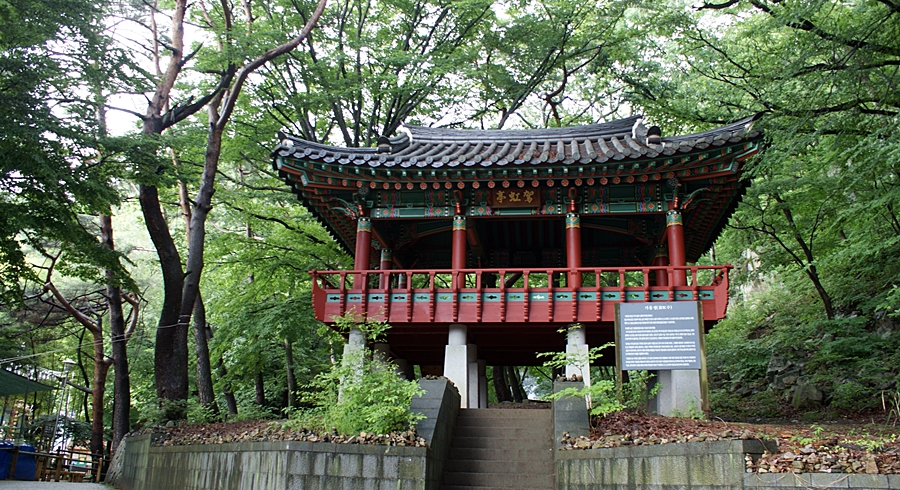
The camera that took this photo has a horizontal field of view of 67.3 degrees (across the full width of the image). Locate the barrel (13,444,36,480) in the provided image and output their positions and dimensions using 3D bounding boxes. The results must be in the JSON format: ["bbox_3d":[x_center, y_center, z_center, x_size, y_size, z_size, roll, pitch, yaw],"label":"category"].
[{"bbox_3d":[-10.672,5.445,16.907,0.590,0.870,0.590,-1,-20,8],"label":"barrel"}]

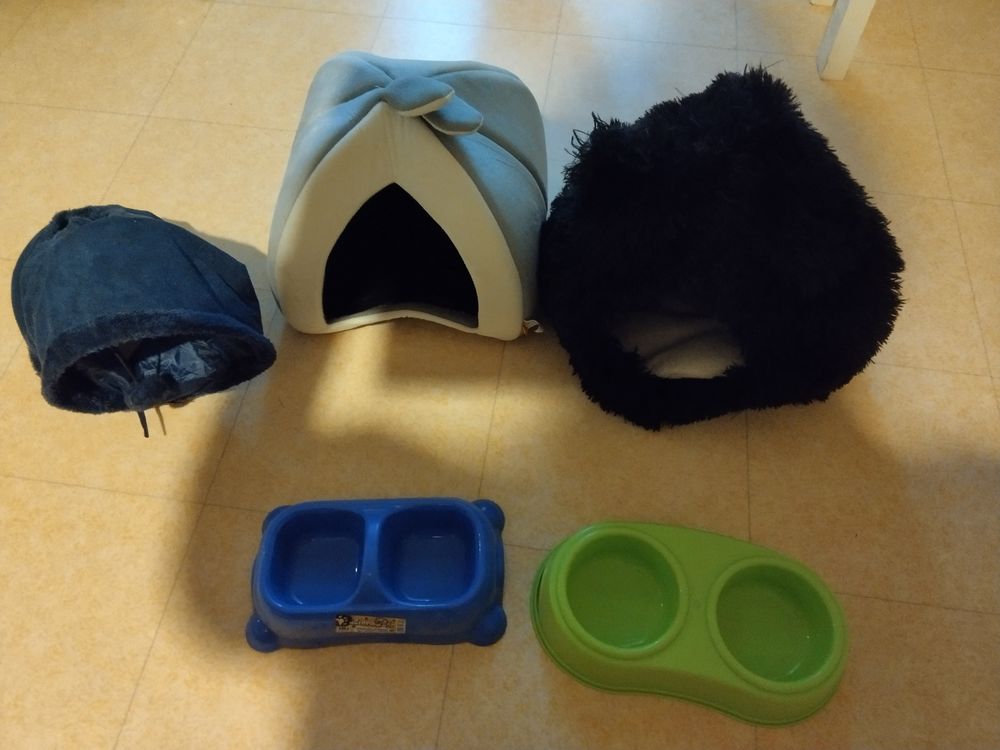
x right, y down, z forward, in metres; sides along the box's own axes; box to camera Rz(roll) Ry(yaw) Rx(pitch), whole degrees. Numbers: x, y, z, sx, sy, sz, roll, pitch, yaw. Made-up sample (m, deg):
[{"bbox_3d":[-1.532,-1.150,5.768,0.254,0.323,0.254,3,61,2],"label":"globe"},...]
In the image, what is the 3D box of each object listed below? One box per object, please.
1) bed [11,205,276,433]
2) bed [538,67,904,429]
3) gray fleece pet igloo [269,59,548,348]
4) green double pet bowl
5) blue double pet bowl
[{"bbox_3d":[-0.446,-0.110,0.923,0.290,0.150,0.265,-10,59,-6],"label":"bed"},{"bbox_3d":[0.275,-0.193,0.891,0.430,0.300,0.430,15,60,9],"label":"bed"},{"bbox_3d":[-0.110,-0.269,0.946,0.350,0.280,0.345,4,59,2],"label":"gray fleece pet igloo"},{"bbox_3d":[0.197,0.241,0.772,0.328,0.052,0.180,10,59,5],"label":"green double pet bowl"},{"bbox_3d":[-0.126,0.205,0.790,0.260,0.055,0.150,-1,59,-1],"label":"blue double pet bowl"}]

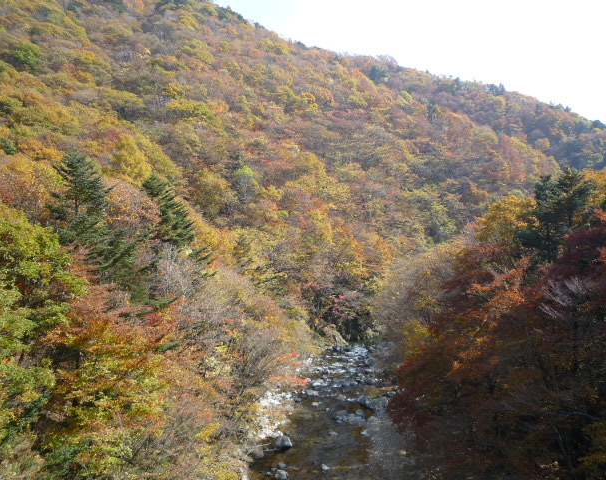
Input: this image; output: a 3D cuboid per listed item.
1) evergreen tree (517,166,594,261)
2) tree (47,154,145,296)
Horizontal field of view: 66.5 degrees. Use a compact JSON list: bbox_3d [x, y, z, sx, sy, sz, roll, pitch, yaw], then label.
[{"bbox_3d":[32.778,-2.661,60.000,9.600,13.500,9.200,0,3,0],"label":"evergreen tree"},{"bbox_3d":[-24.573,-1.725,55.000,11.000,17.500,10.500,0,3,0],"label":"tree"}]

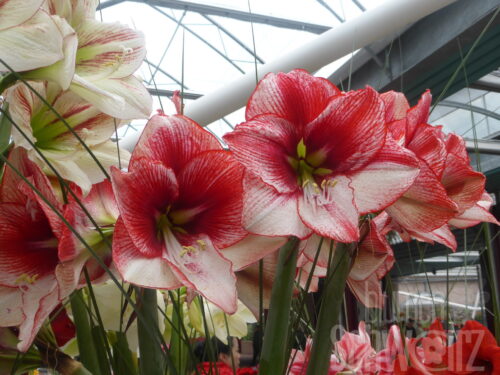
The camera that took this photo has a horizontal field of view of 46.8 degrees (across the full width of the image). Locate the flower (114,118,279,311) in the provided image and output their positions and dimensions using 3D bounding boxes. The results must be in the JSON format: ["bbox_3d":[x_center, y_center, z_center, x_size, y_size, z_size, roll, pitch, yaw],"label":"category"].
[{"bbox_3d":[-0.056,0.027,0.575,0.165,0.185,0.115,7,-9,-23],"label":"flower"}]

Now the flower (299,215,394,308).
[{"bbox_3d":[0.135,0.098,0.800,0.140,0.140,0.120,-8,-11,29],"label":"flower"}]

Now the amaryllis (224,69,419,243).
[{"bbox_3d":[0.069,-0.029,0.565,0.182,0.168,0.110,2,-7,-6],"label":"amaryllis"}]

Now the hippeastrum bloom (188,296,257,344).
[{"bbox_3d":[-0.053,0.237,1.080,0.140,0.125,0.105,4,-1,-15],"label":"hippeastrum bloom"}]

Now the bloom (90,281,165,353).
[{"bbox_3d":[-0.194,0.199,0.920,0.135,0.140,0.110,6,-2,-21],"label":"bloom"}]

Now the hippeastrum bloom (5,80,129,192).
[{"bbox_3d":[-0.206,-0.057,0.650,0.105,0.135,0.140,-4,-14,45],"label":"hippeastrum bloom"}]

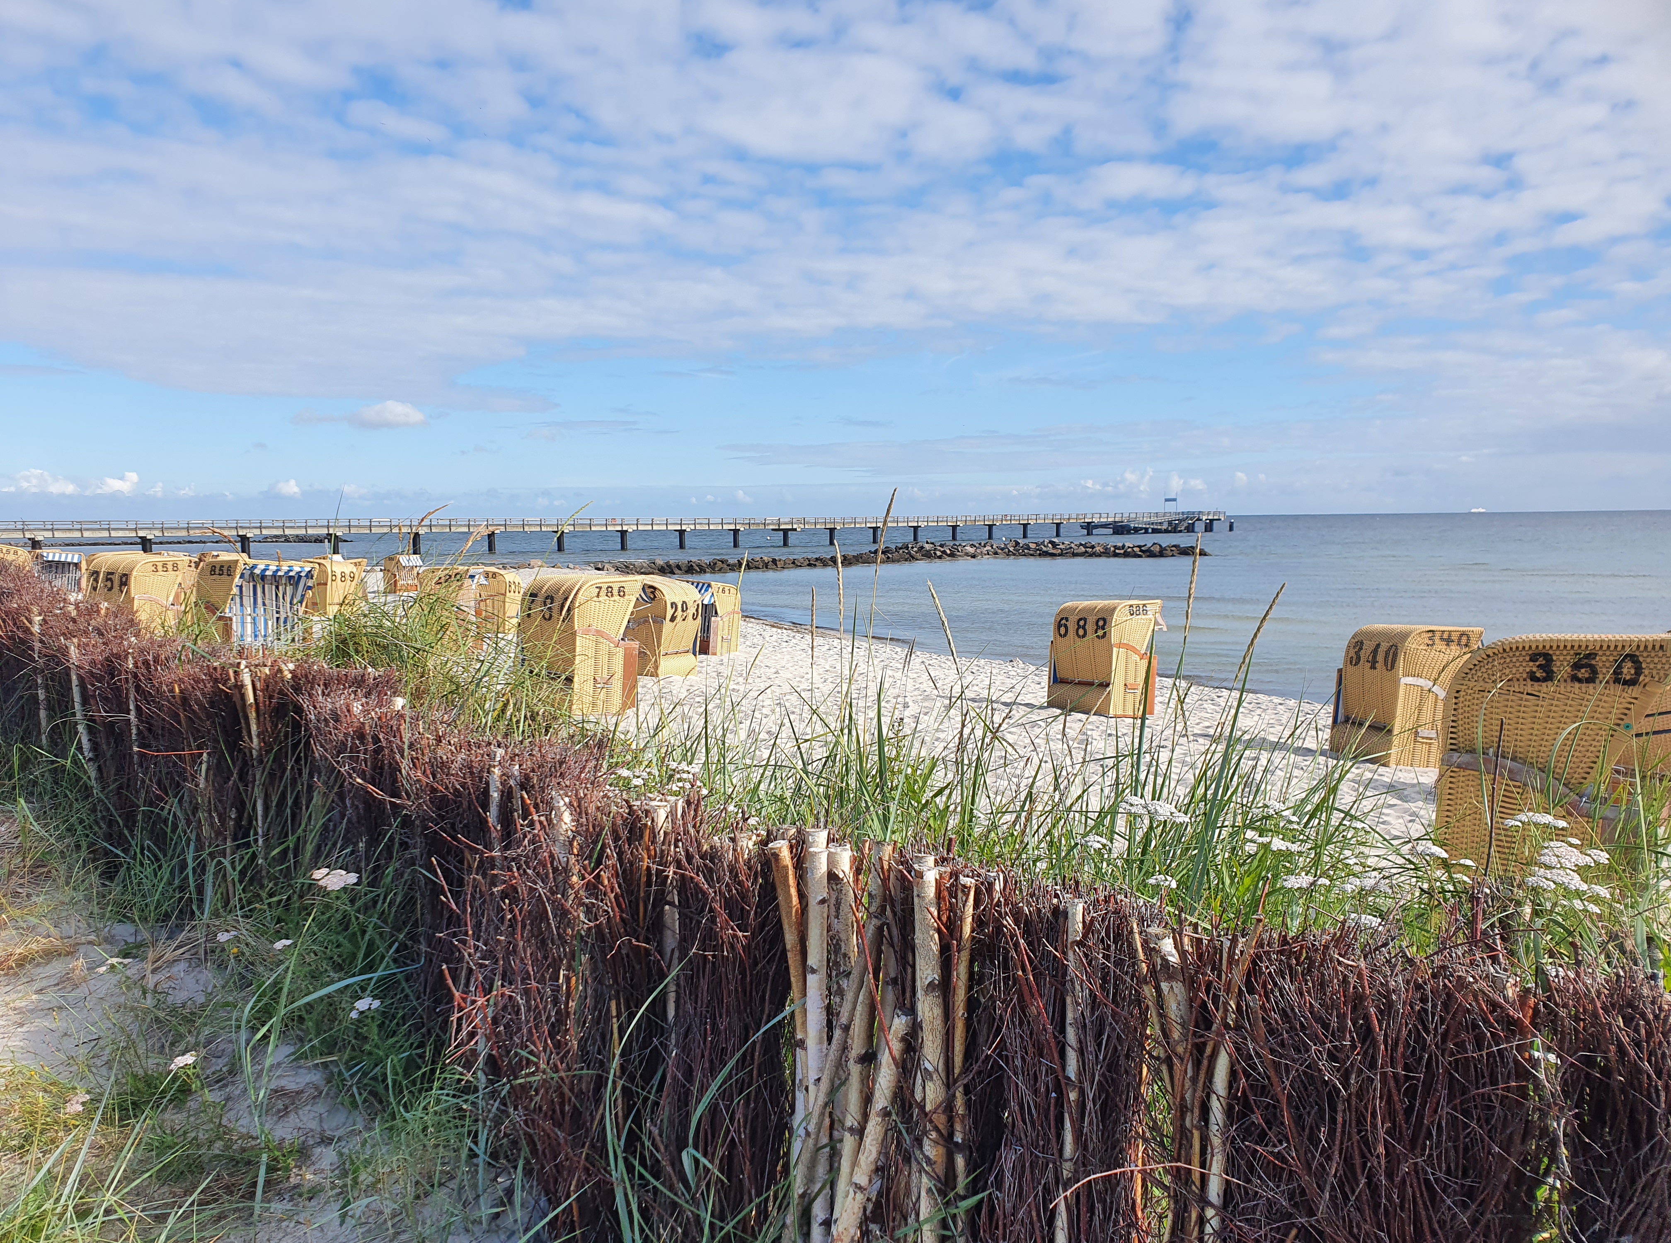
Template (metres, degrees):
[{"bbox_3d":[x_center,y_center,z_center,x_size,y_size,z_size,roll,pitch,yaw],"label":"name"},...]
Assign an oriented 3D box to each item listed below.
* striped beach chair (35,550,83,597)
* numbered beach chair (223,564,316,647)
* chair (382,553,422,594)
[{"bbox_3d":[-25.220,-1.486,40.986,1.200,1.600,1.000,2,2,-23],"label":"striped beach chair"},{"bbox_3d":[-8.047,-0.070,17.551,1.000,1.580,1.235,2,2,32],"label":"numbered beach chair"},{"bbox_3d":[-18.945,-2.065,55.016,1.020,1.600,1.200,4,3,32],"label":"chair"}]

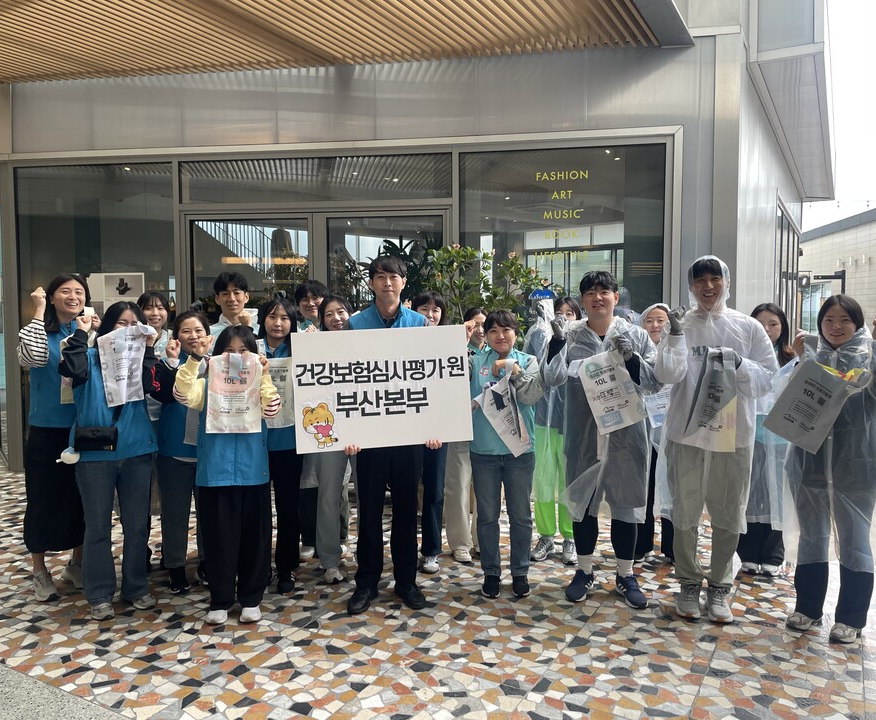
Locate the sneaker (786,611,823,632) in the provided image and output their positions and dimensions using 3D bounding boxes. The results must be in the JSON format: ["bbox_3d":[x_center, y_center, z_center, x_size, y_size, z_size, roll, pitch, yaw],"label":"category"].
[{"bbox_3d":[1.781,1.221,3.506,0.240,0.108,0.098,-3,5,-31],"label":"sneaker"}]

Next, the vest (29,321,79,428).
[{"bbox_3d":[-1.998,0.067,3.847,0.380,0.600,0.270,-2,4,-25],"label":"vest"}]

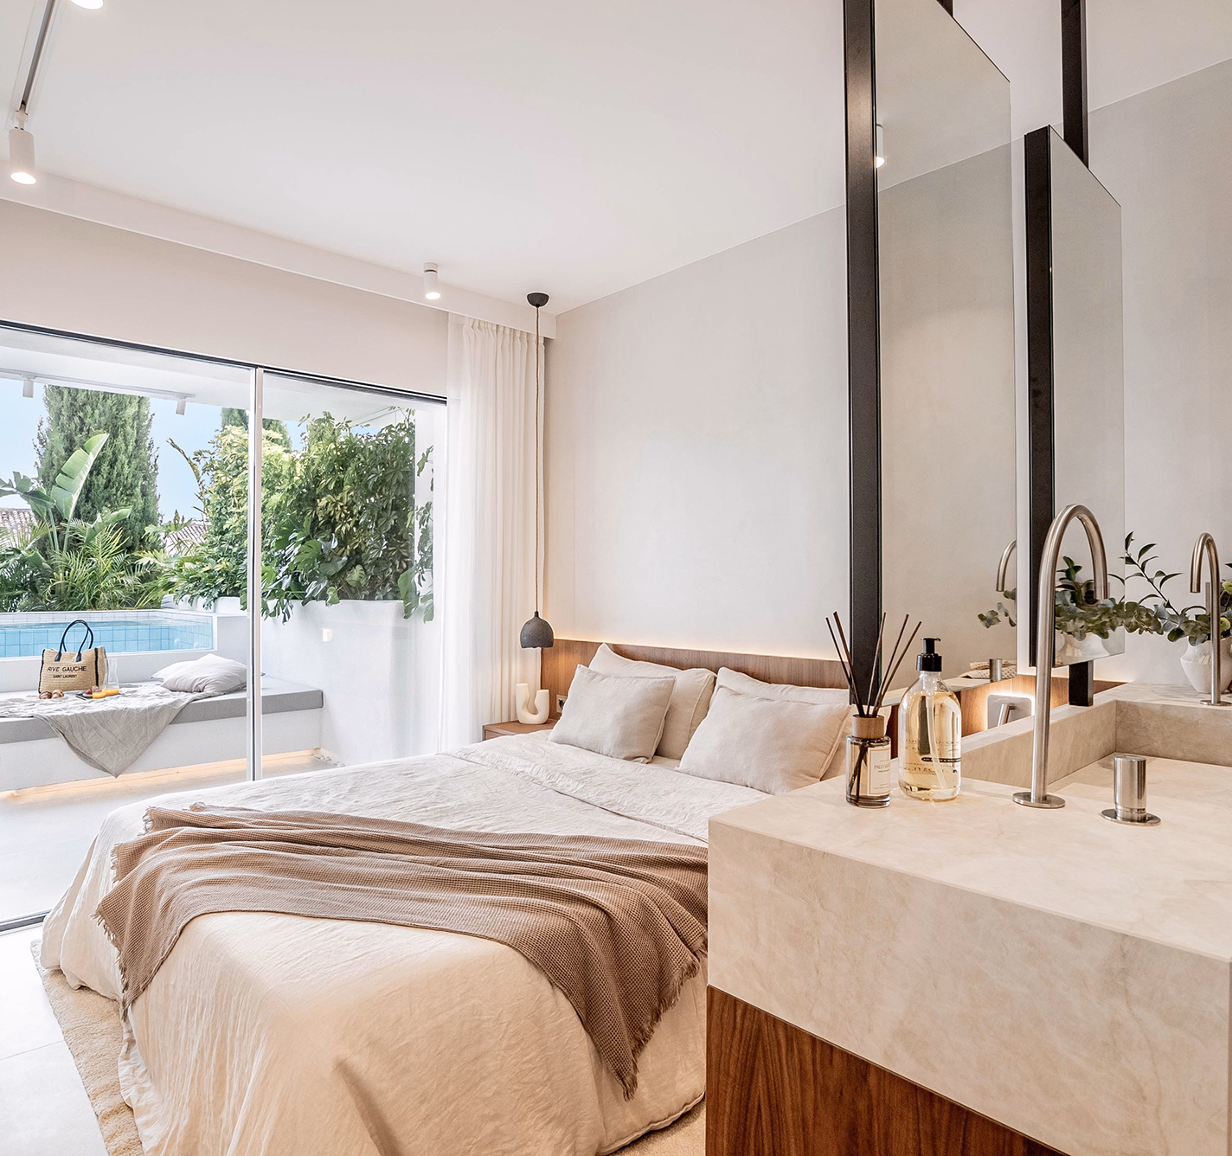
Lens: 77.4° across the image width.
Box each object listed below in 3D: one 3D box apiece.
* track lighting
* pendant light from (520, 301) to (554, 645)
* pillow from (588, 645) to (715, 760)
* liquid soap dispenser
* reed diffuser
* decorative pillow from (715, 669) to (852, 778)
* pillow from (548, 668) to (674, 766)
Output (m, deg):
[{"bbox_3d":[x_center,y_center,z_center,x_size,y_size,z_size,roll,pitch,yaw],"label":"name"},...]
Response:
[{"bbox_3d":[-1.690,-1.218,2.200,0.060,0.155,0.060,0,0,-41],"label":"track lighting"},{"bbox_3d":[-0.370,-0.503,3.630,0.160,1.670,0.160,0,0,0],"label":"pendant light"},{"bbox_3d":[0.062,0.495,3.118,0.650,0.400,0.160,0,-33,45],"label":"pillow"},{"bbox_3d":[0.441,0.192,1.077,0.082,0.218,0.082,0,0,-24],"label":"liquid soap dispenser"},{"bbox_3d":[0.342,0.172,1.035,0.108,0.254,0.098,0,0,-30],"label":"reed diffuser"},{"bbox_3d":[0.563,0.495,2.608,0.670,0.390,0.160,0,-33,45],"label":"decorative pillow"},{"bbox_3d":[-0.007,0.500,2.902,0.520,0.330,0.130,0,-27,45],"label":"pillow"}]

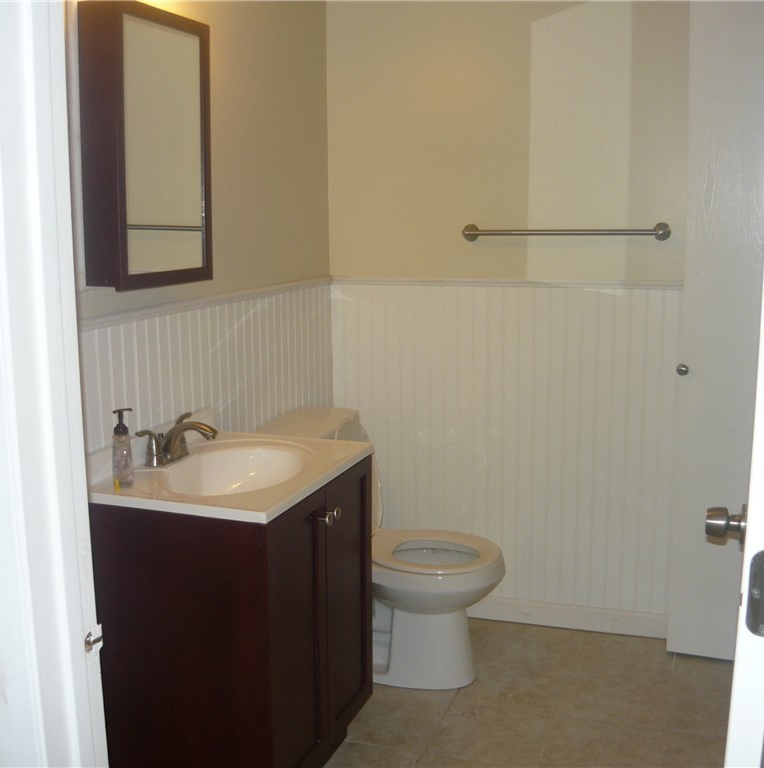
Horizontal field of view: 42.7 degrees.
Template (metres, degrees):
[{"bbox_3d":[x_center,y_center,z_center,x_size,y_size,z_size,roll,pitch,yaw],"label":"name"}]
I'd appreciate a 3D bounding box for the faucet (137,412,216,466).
[{"bbox_3d":[-0.468,0.138,2.328,0.175,0.100,0.240,3,10,19],"label":"faucet"}]

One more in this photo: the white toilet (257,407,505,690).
[{"bbox_3d":[0.011,0.520,3.014,0.745,0.780,0.470,3,10,19],"label":"white toilet"}]

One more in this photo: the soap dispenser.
[{"bbox_3d":[-0.563,0.138,2.119,0.053,0.170,0.051,-4,10,-22],"label":"soap dispenser"}]

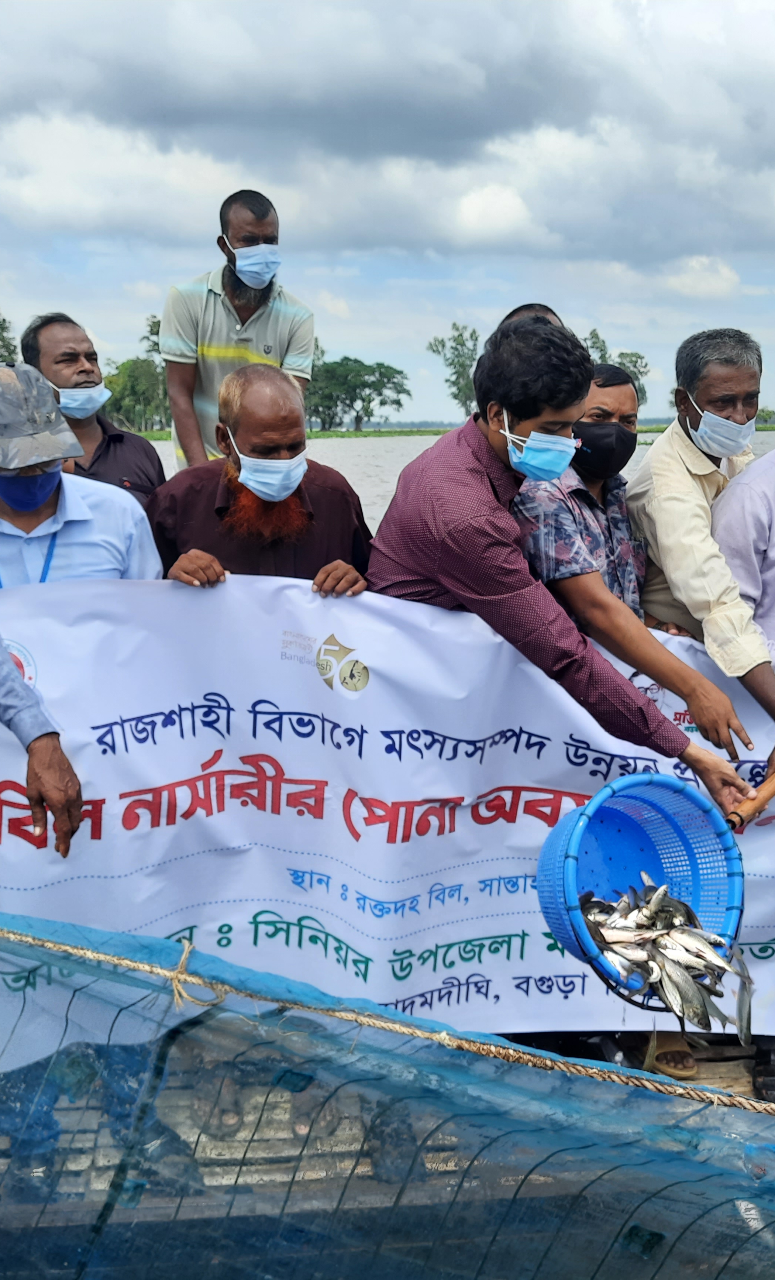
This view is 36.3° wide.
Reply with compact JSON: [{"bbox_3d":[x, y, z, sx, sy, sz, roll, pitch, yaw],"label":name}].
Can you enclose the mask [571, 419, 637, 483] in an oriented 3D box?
[{"bbox_3d":[0.404,-0.354,2.220,0.140,0.120,0.085,-2,22,-10],"label":"mask"}]

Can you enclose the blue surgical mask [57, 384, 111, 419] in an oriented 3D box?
[{"bbox_3d":[-0.649,-0.507,2.520,0.090,0.080,0.130,9,13,39],"label":"blue surgical mask"}]

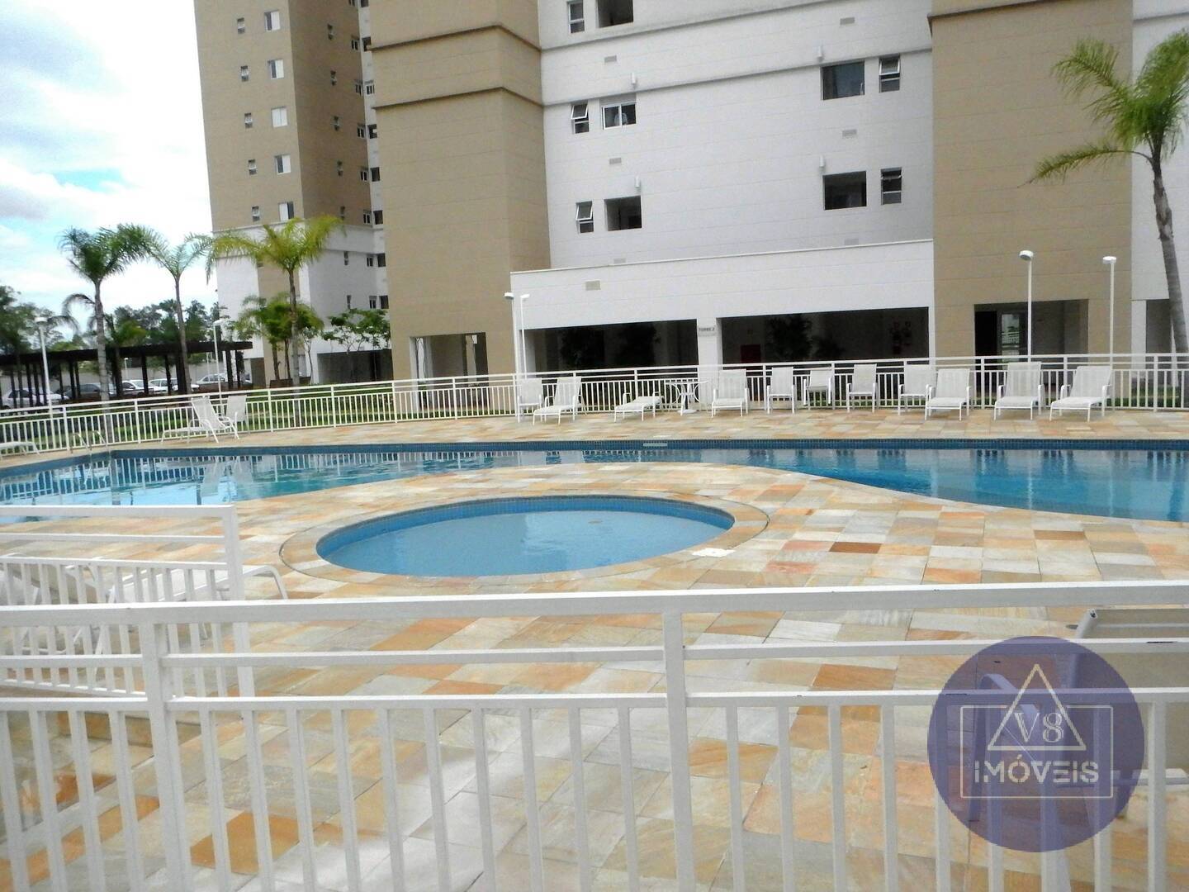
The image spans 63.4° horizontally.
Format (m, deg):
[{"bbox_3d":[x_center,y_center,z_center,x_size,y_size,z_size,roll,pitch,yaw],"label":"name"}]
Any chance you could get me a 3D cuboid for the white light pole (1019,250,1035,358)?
[{"bbox_3d":[8.849,-2.379,19.750,0.360,3.221,0.270,-9,8,-43],"label":"white light pole"}]

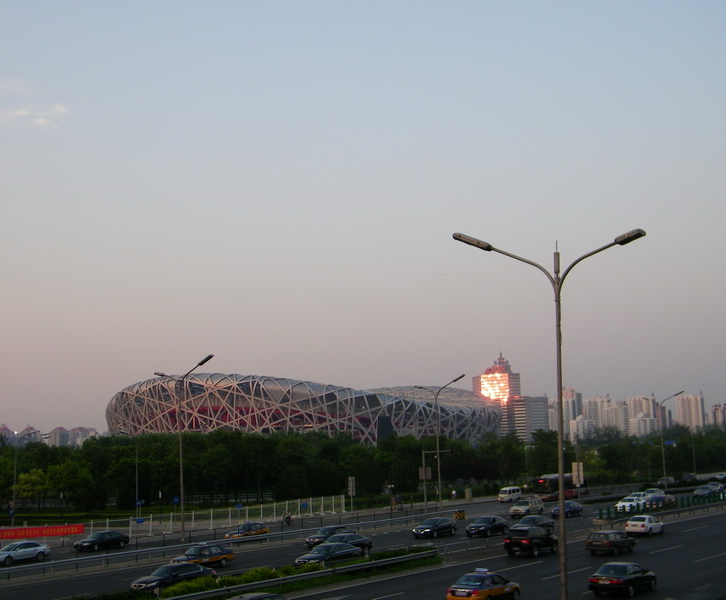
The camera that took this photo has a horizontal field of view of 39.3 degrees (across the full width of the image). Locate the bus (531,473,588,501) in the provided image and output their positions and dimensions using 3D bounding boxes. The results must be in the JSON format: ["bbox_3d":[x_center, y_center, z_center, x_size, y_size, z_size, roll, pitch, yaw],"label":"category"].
[{"bbox_3d":[26.023,24.654,134.317,2.500,3.100,11.000,-7,-10,36],"label":"bus"}]

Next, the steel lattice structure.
[{"bbox_3d":[-50.373,95.822,835.301,332.000,68.500,296.000,-7,-10,34],"label":"steel lattice structure"}]

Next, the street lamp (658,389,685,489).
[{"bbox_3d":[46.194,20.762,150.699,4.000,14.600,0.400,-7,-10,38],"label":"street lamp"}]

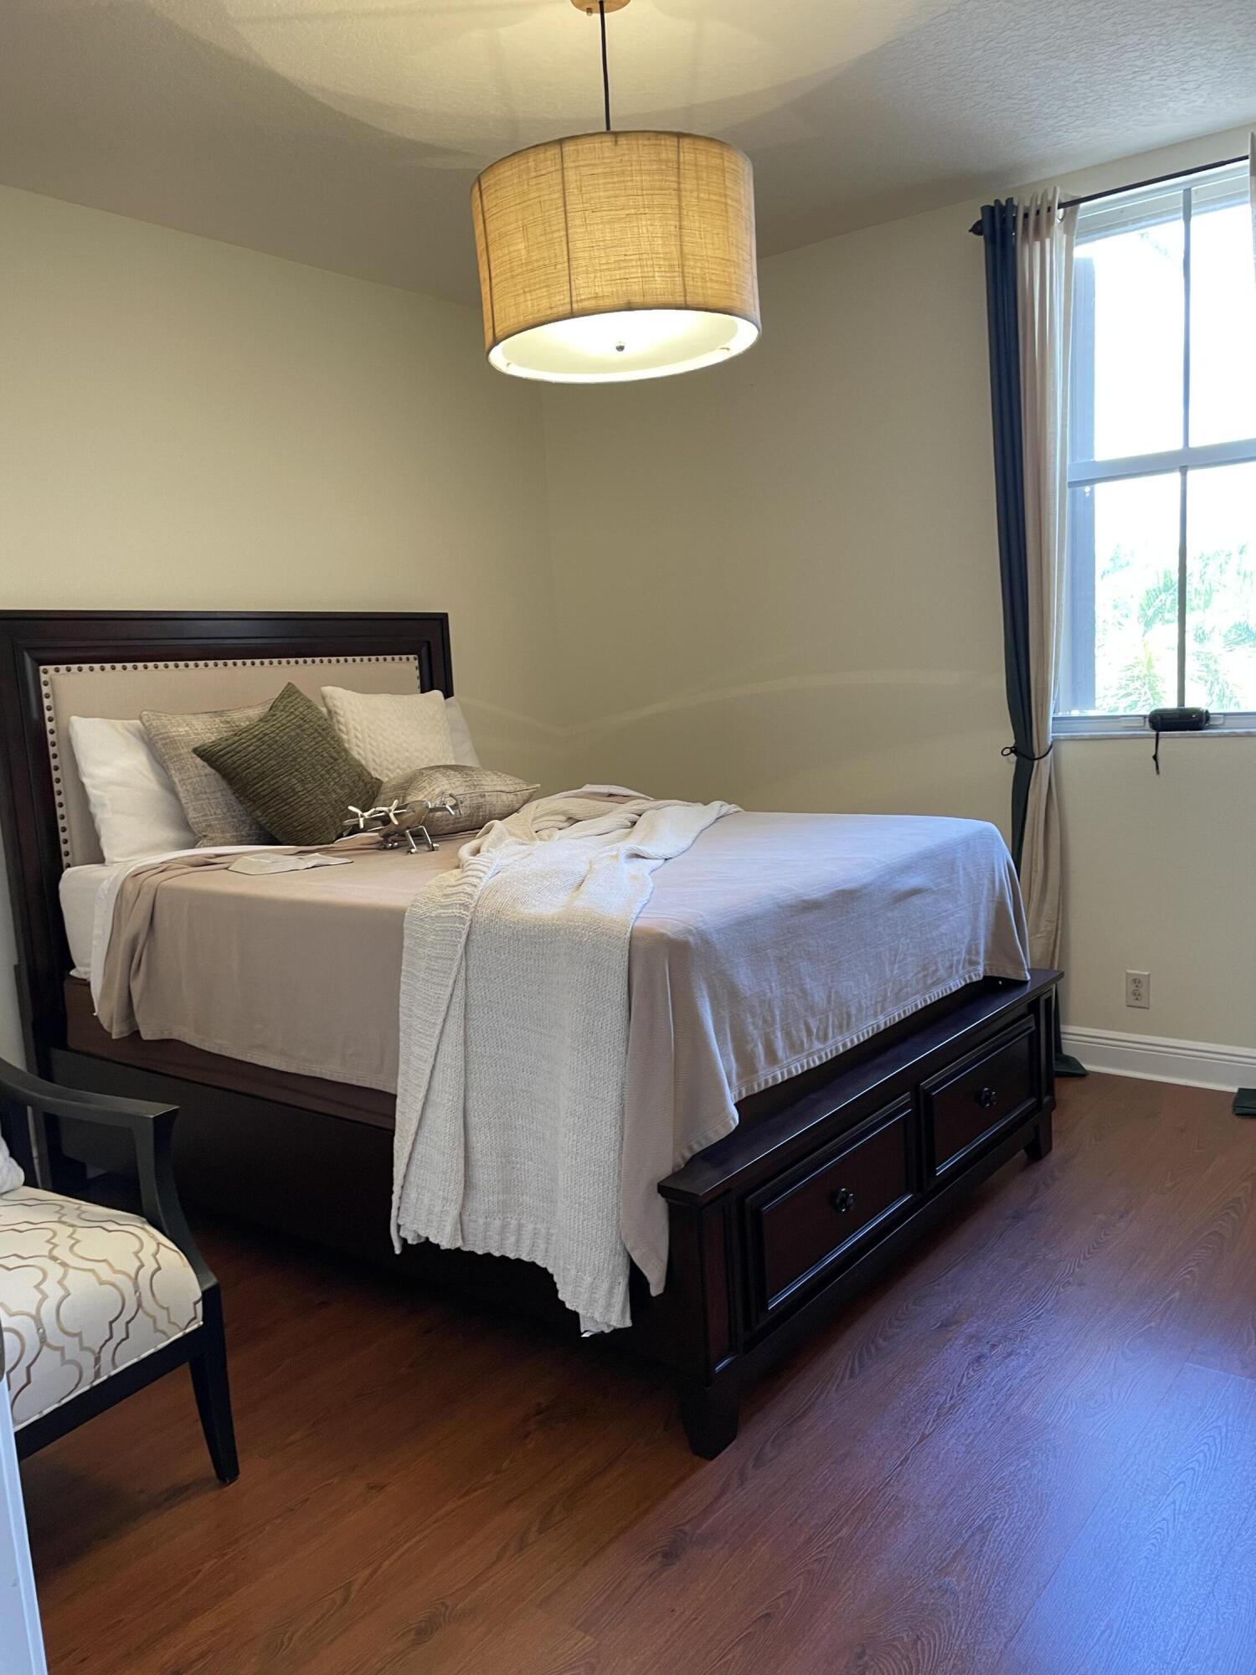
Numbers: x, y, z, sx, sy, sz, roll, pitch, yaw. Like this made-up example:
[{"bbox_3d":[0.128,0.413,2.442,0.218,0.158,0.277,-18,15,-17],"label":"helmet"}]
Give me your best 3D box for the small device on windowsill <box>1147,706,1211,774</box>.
[{"bbox_3d":[1.652,-0.289,3.767,0.167,0.193,0.074,3,10,38],"label":"small device on windowsill"}]

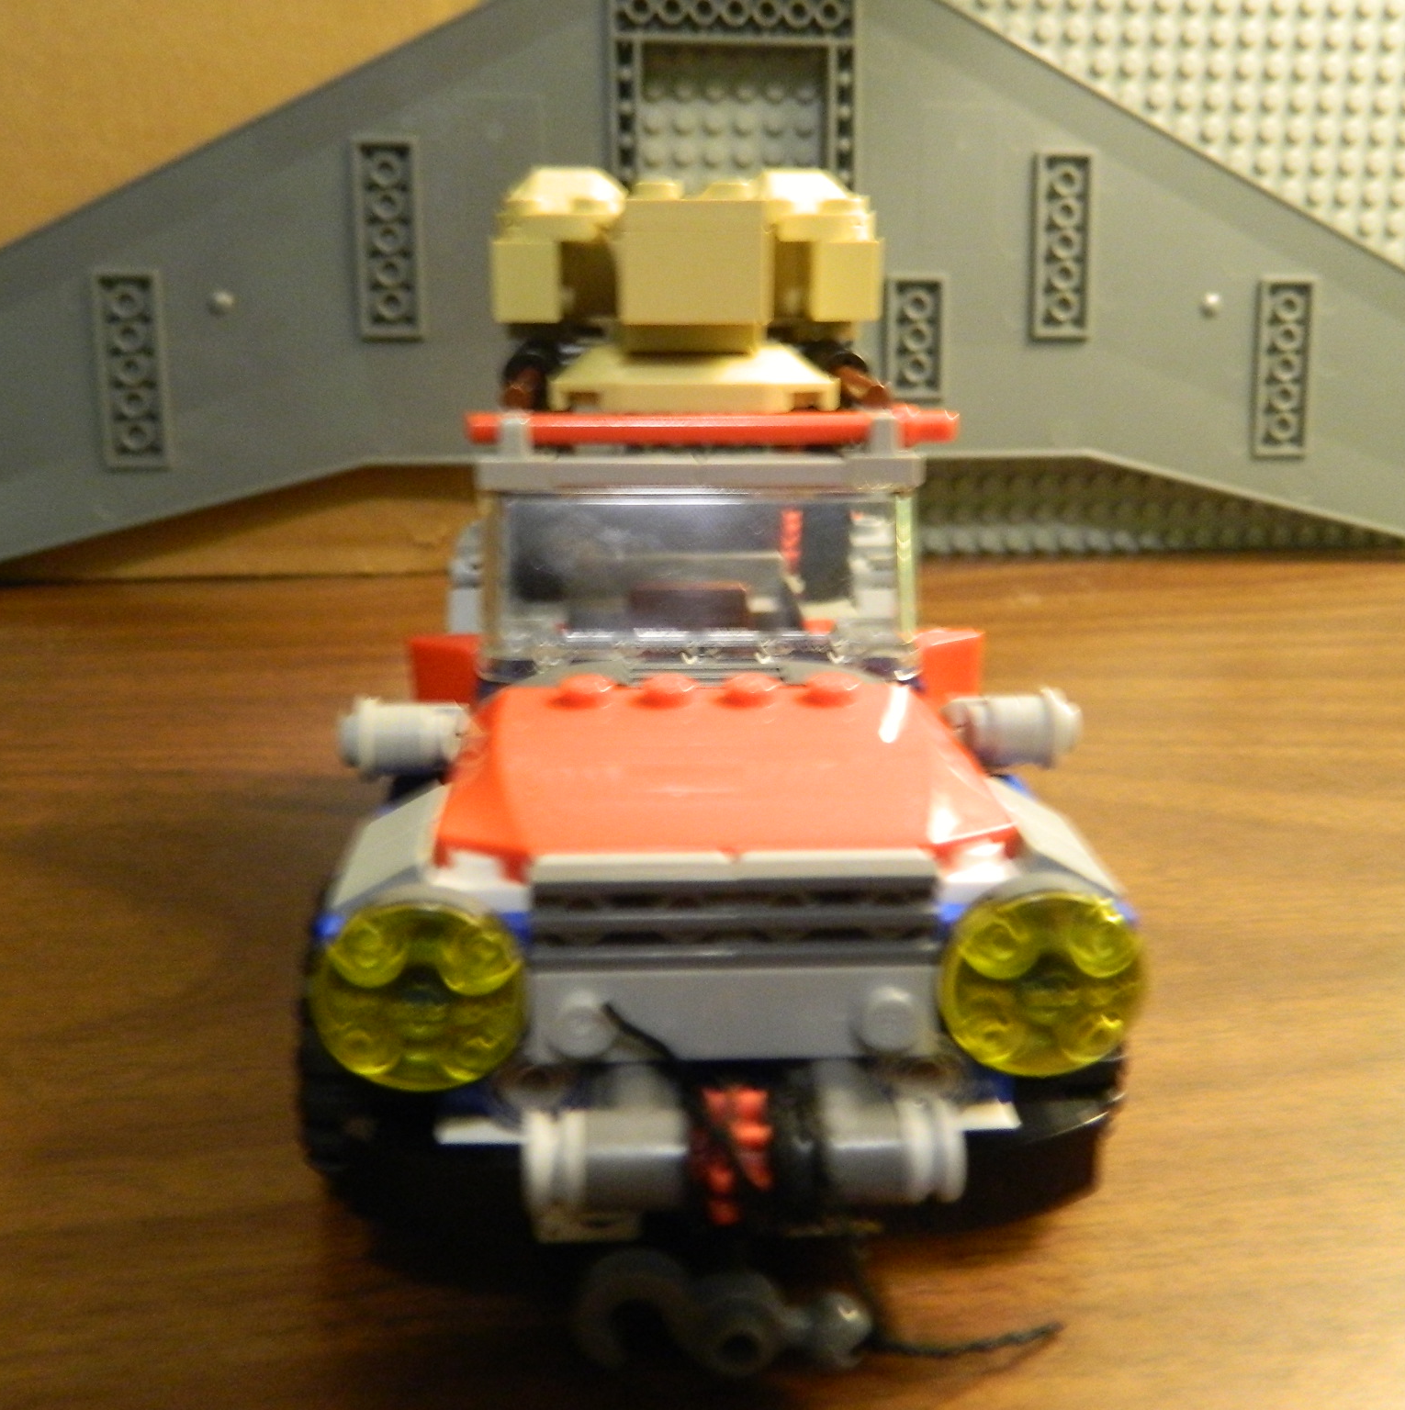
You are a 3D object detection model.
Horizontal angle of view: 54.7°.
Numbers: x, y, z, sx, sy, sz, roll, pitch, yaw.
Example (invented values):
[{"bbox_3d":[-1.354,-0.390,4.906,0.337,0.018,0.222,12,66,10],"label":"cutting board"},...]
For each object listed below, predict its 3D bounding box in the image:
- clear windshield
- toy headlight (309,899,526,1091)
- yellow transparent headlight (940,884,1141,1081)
[{"bbox_3d":[0.000,-0.015,0.150,0.048,0.020,0.015,-1,20,-3],"label":"clear windshield"},{"bbox_3d":[-0.022,0.023,0.103,0.016,0.016,0.005,-1,24,-3],"label":"toy headlight"},{"bbox_3d":[0.027,0.022,0.106,0.016,0.016,0.005,-1,24,-3],"label":"yellow transparent headlight"}]

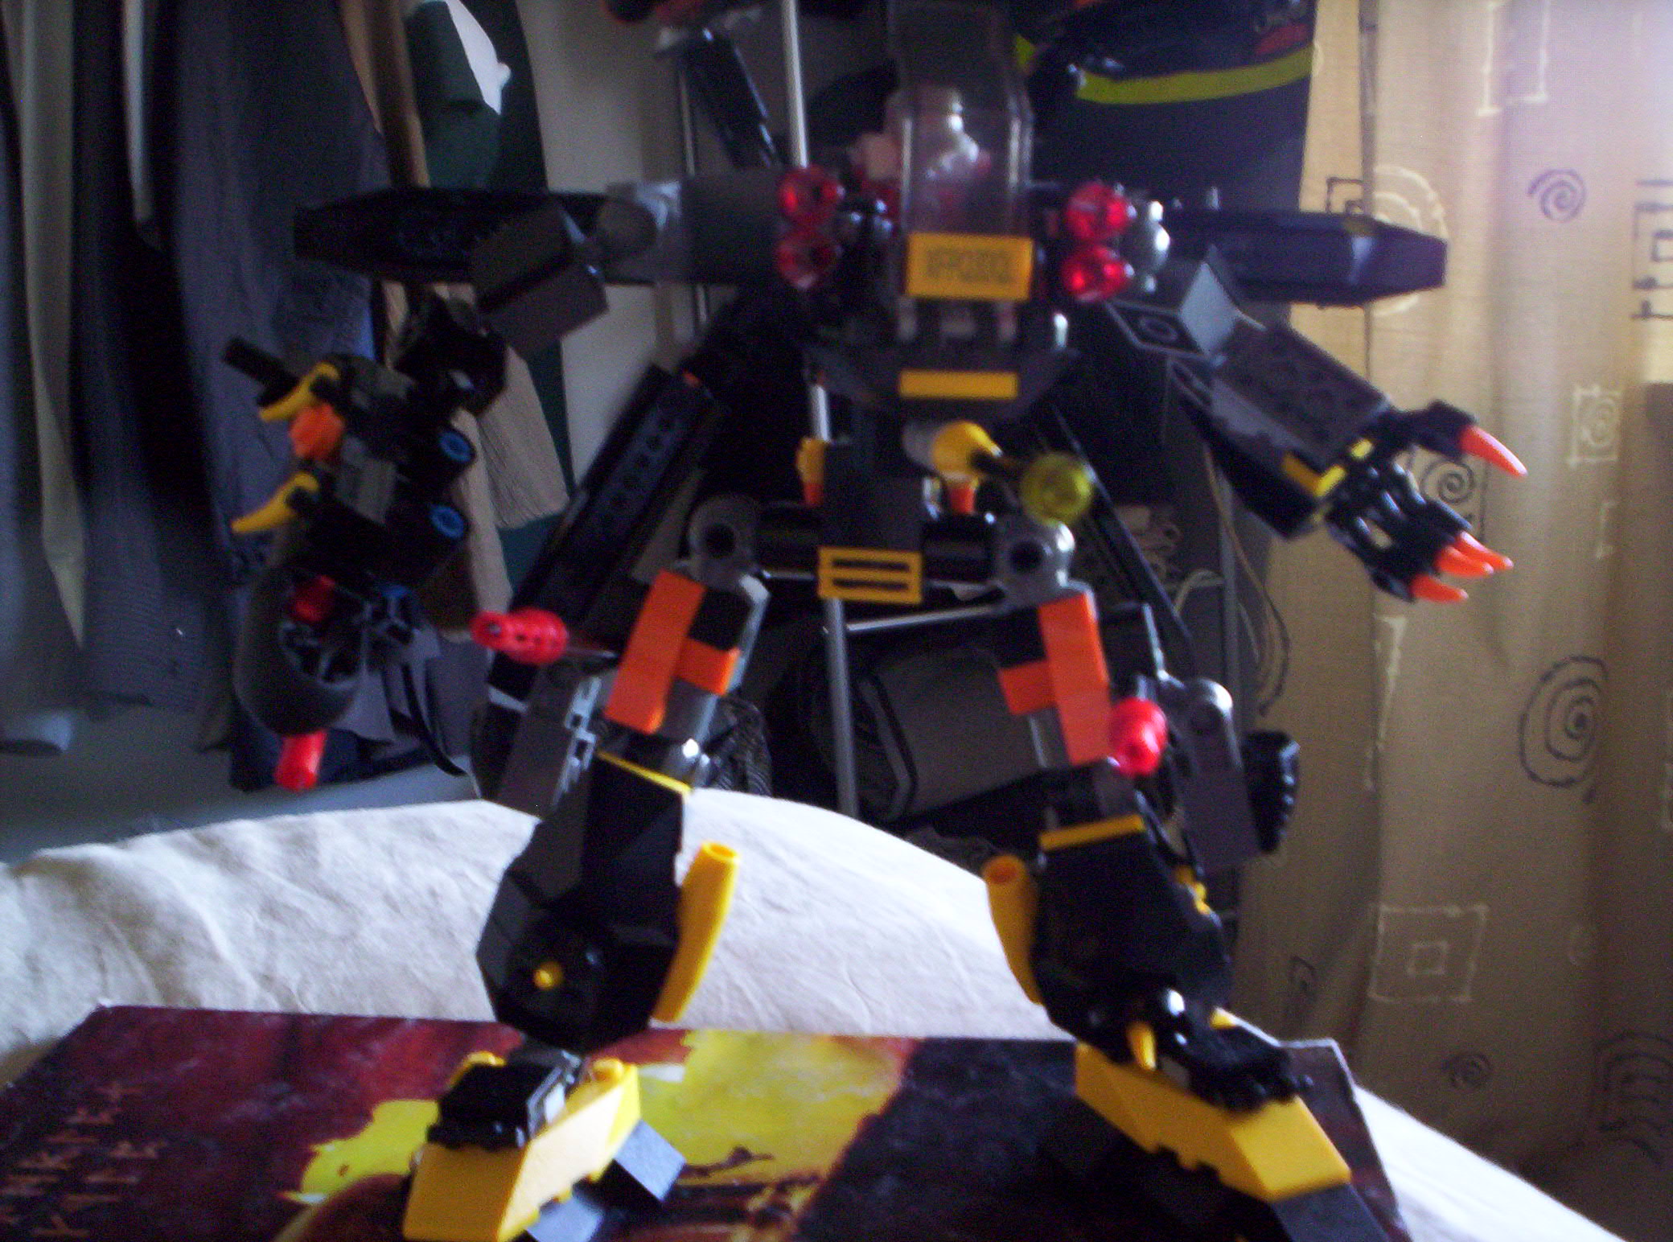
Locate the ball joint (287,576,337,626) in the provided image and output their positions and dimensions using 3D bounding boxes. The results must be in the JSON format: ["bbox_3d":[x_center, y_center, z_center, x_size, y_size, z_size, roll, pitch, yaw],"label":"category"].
[{"bbox_3d":[-0.079,-0.003,0.268,0.007,0.007,0.007,-5,13,-5],"label":"ball joint"}]

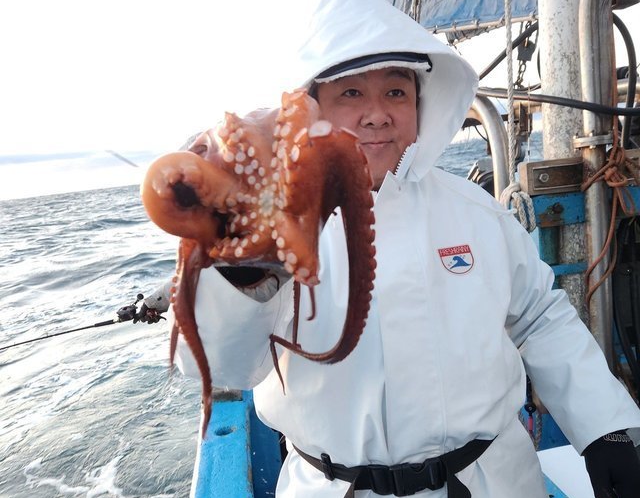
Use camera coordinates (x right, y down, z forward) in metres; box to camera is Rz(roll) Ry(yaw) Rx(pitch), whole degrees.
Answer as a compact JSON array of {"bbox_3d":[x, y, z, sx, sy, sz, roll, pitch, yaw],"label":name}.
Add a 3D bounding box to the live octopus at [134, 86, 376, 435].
[{"bbox_3d":[-0.054,0.011,0.560,0.210,0.310,0.160,-7,9,1],"label":"live octopus"}]

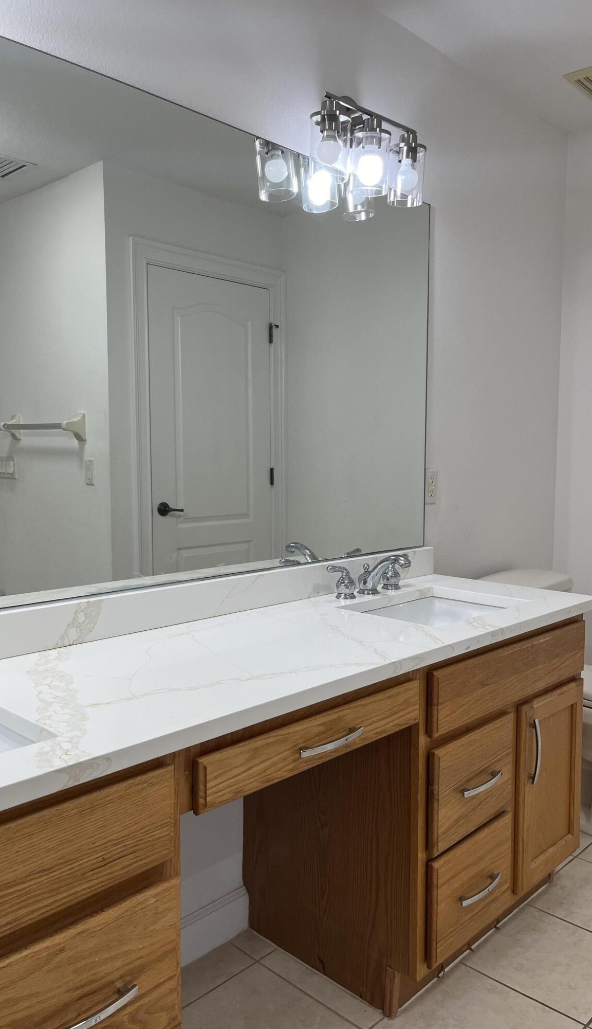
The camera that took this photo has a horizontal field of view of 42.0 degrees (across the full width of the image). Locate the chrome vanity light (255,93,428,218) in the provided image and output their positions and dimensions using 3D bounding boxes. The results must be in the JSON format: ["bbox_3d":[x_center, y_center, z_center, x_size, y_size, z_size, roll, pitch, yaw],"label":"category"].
[{"bbox_3d":[0.183,-0.970,2.048,0.138,0.260,0.425,4,6,44],"label":"chrome vanity light"}]

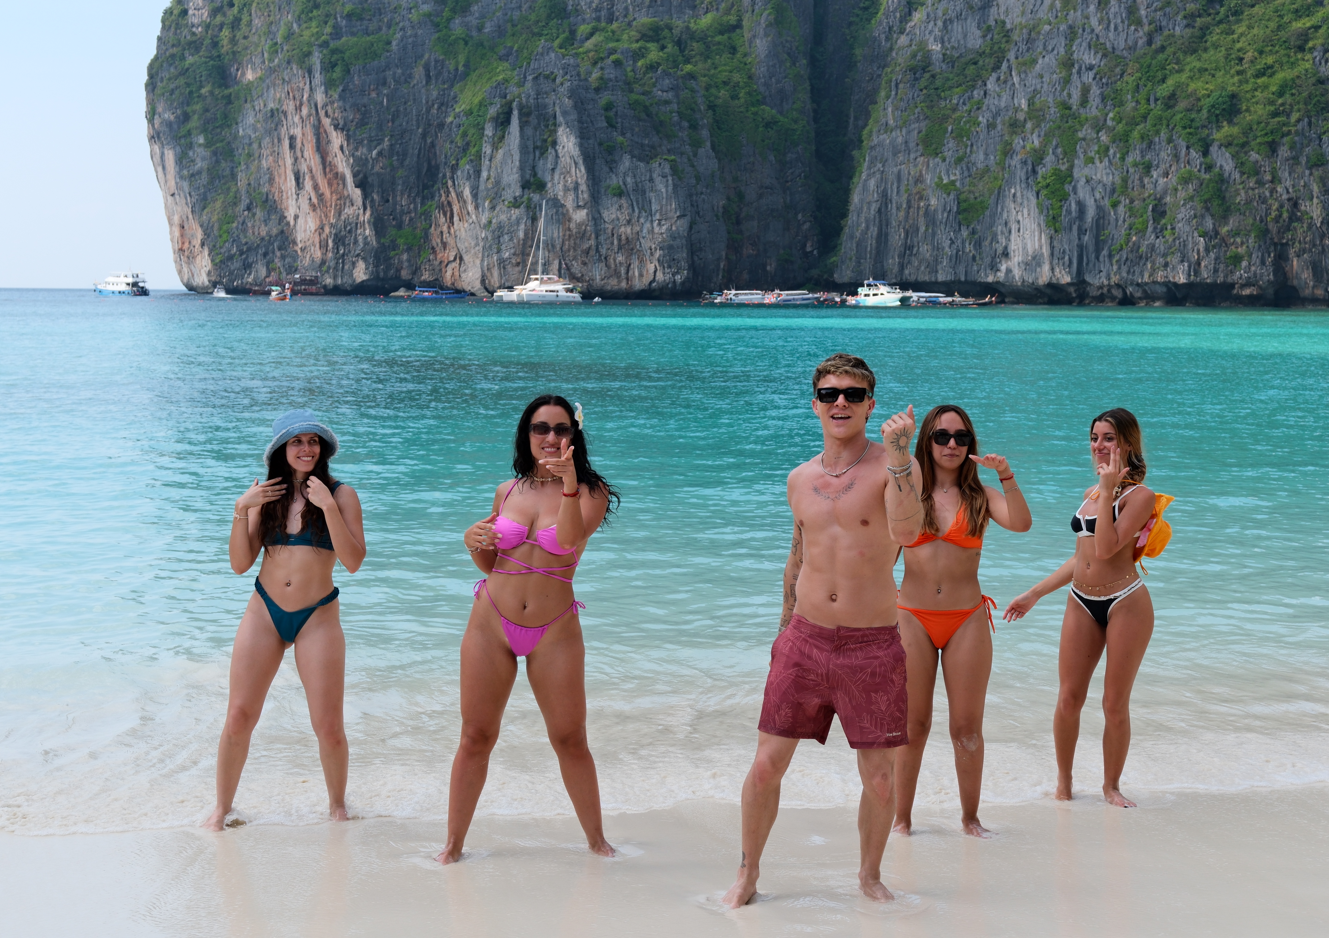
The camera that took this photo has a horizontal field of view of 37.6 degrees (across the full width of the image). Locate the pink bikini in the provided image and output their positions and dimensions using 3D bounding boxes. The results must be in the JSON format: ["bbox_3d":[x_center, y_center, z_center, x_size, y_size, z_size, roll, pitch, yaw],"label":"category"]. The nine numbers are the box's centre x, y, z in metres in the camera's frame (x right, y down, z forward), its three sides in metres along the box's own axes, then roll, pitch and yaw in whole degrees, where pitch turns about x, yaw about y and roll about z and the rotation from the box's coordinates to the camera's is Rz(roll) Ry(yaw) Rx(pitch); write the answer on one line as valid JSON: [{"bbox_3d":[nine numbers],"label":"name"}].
[{"bbox_3d":[-0.469,0.336,6.778,0.375,0.610,0.250,1,5,9],"label":"pink bikini"}]

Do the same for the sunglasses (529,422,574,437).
[{"bbox_3d":[-0.385,-0.134,6.715,0.142,0.046,0.145,5,7,0],"label":"sunglasses"}]

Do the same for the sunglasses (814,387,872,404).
[{"bbox_3d":[0.562,-0.229,6.114,0.150,0.048,0.150,2,-2,10],"label":"sunglasses"}]

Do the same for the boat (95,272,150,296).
[{"bbox_3d":[-157.929,-53.718,567.619,16.500,6.900,6.000,4,6,30],"label":"boat"}]

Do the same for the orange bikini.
[{"bbox_3d":[1.046,0.381,7.272,0.350,0.570,0.240,1,5,8],"label":"orange bikini"}]

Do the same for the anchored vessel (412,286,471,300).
[{"bbox_3d":[-55.610,-43.993,488.074,14.300,3.300,2.900,1,5,0],"label":"anchored vessel"}]

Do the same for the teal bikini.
[{"bbox_3d":[-1.417,0.362,7.574,0.330,0.600,0.240,1,5,3],"label":"teal bikini"}]

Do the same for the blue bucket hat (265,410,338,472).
[{"bbox_3d":[-1.397,-0.106,7.512,0.280,0.170,0.290,-13,-8,-26],"label":"blue bucket hat"}]

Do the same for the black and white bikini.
[{"bbox_3d":[1.828,0.358,8.053,0.250,0.560,0.320,-4,7,-42],"label":"black and white bikini"}]

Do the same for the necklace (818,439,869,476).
[{"bbox_3d":[0.569,-0.048,6.150,0.160,0.130,0.160,2,5,18],"label":"necklace"}]

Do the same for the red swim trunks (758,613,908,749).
[{"bbox_3d":[0.540,0.675,6.215,0.435,0.400,0.300,2,5,18],"label":"red swim trunks"}]

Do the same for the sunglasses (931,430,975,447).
[{"bbox_3d":[1.063,-0.117,7.197,0.145,0.050,0.145,3,10,6],"label":"sunglasses"}]

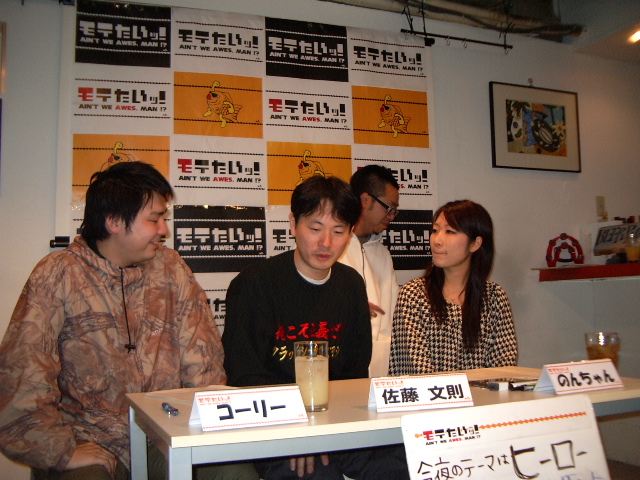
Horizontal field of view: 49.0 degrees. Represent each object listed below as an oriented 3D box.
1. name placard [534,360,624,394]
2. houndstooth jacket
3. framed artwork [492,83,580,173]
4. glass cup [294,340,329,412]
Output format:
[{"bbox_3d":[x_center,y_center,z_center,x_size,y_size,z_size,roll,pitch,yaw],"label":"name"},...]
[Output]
[{"bbox_3d":[0.615,0.322,1.665,0.208,0.065,0.080,1,-6,-21],"label":"name placard"},{"bbox_3d":[0.444,0.381,2.380,0.420,0.520,0.280,-1,-5,-4],"label":"houndstooth jacket"},{"bbox_3d":[1.126,-0.580,3.667,0.570,0.450,0.025,0,-6,-19],"label":"framed artwork"},{"bbox_3d":[-0.017,0.289,1.490,0.073,0.144,0.073,-2,-5,0],"label":"glass cup"}]

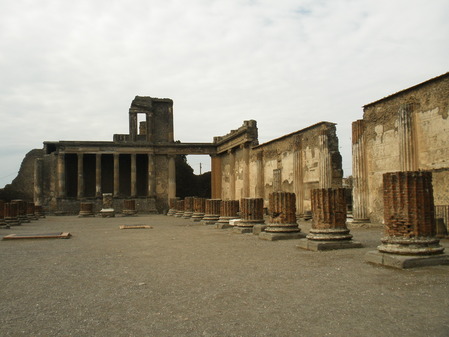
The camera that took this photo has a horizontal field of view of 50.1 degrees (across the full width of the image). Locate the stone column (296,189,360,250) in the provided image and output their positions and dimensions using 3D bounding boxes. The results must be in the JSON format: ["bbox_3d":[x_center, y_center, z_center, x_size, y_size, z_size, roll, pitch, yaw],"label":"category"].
[{"bbox_3d":[3.360,1.599,15.393,1.482,1.895,1.482,1,-4,-14],"label":"stone column"}]

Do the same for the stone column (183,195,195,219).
[{"bbox_3d":[-2.682,3.306,39.411,1.482,1.814,1.482,1,-4,-14],"label":"stone column"}]

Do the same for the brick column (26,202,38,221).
[{"bbox_3d":[-16.254,3.625,40.252,1.482,1.494,1.482,1,-4,-14],"label":"brick column"}]

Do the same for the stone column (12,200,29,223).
[{"bbox_3d":[-15.248,3.249,36.255,1.482,1.691,1.482,1,-4,-14],"label":"stone column"}]

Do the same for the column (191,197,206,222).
[{"bbox_3d":[-1.675,3.082,35.404,1.482,1.706,1.482,1,-4,-14],"label":"column"}]

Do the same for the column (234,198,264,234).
[{"bbox_3d":[1.347,2.282,23.391,1.482,1.638,1.482,1,-4,-14],"label":"column"}]

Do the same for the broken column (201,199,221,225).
[{"bbox_3d":[-0.667,2.846,31.398,1.482,1.621,1.482,1,-4,-14],"label":"broken column"}]

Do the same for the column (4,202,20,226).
[{"bbox_3d":[-14.240,3.084,32.243,1.482,1.464,1.482,1,-4,-14],"label":"column"}]

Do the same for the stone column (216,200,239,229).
[{"bbox_3d":[0.340,2.609,27.392,1.482,1.540,1.482,0,-4,0],"label":"stone column"}]

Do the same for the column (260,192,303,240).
[{"bbox_3d":[2.353,1.903,19.395,1.482,1.841,1.482,1,-4,-14],"label":"column"}]

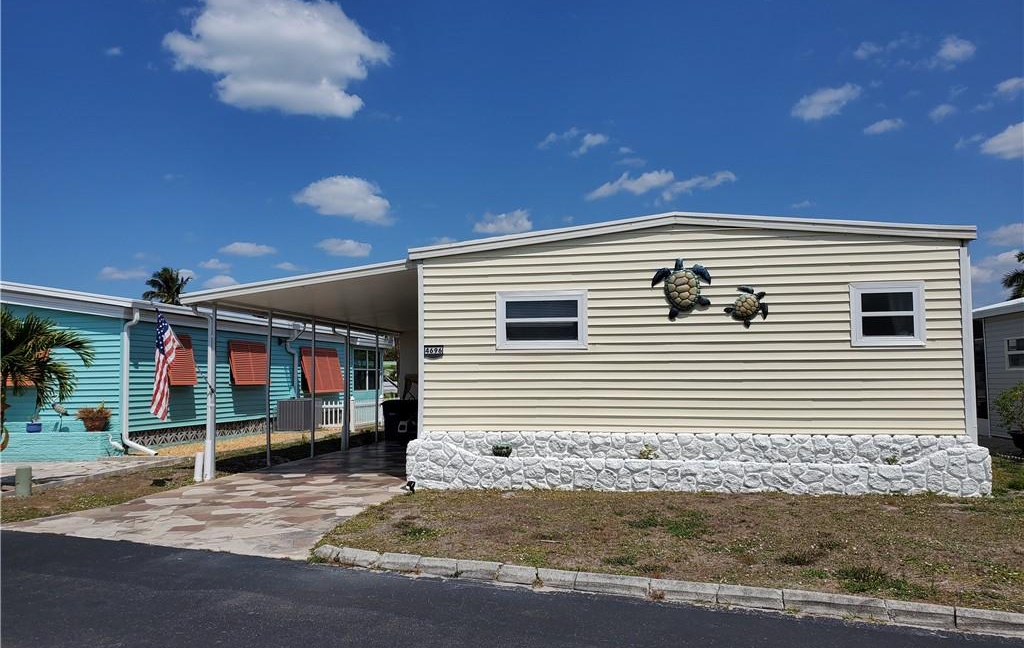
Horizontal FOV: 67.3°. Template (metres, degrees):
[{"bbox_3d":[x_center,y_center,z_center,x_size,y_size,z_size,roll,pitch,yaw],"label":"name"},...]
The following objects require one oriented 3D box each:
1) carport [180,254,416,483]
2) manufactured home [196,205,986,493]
[{"bbox_3d":[-2.420,0.970,15.565,3.850,3.210,8.500,-1,-4,12],"label":"carport"},{"bbox_3d":[1.688,0.765,16.999,11.290,3.730,13.800,-1,-4,12],"label":"manufactured home"}]

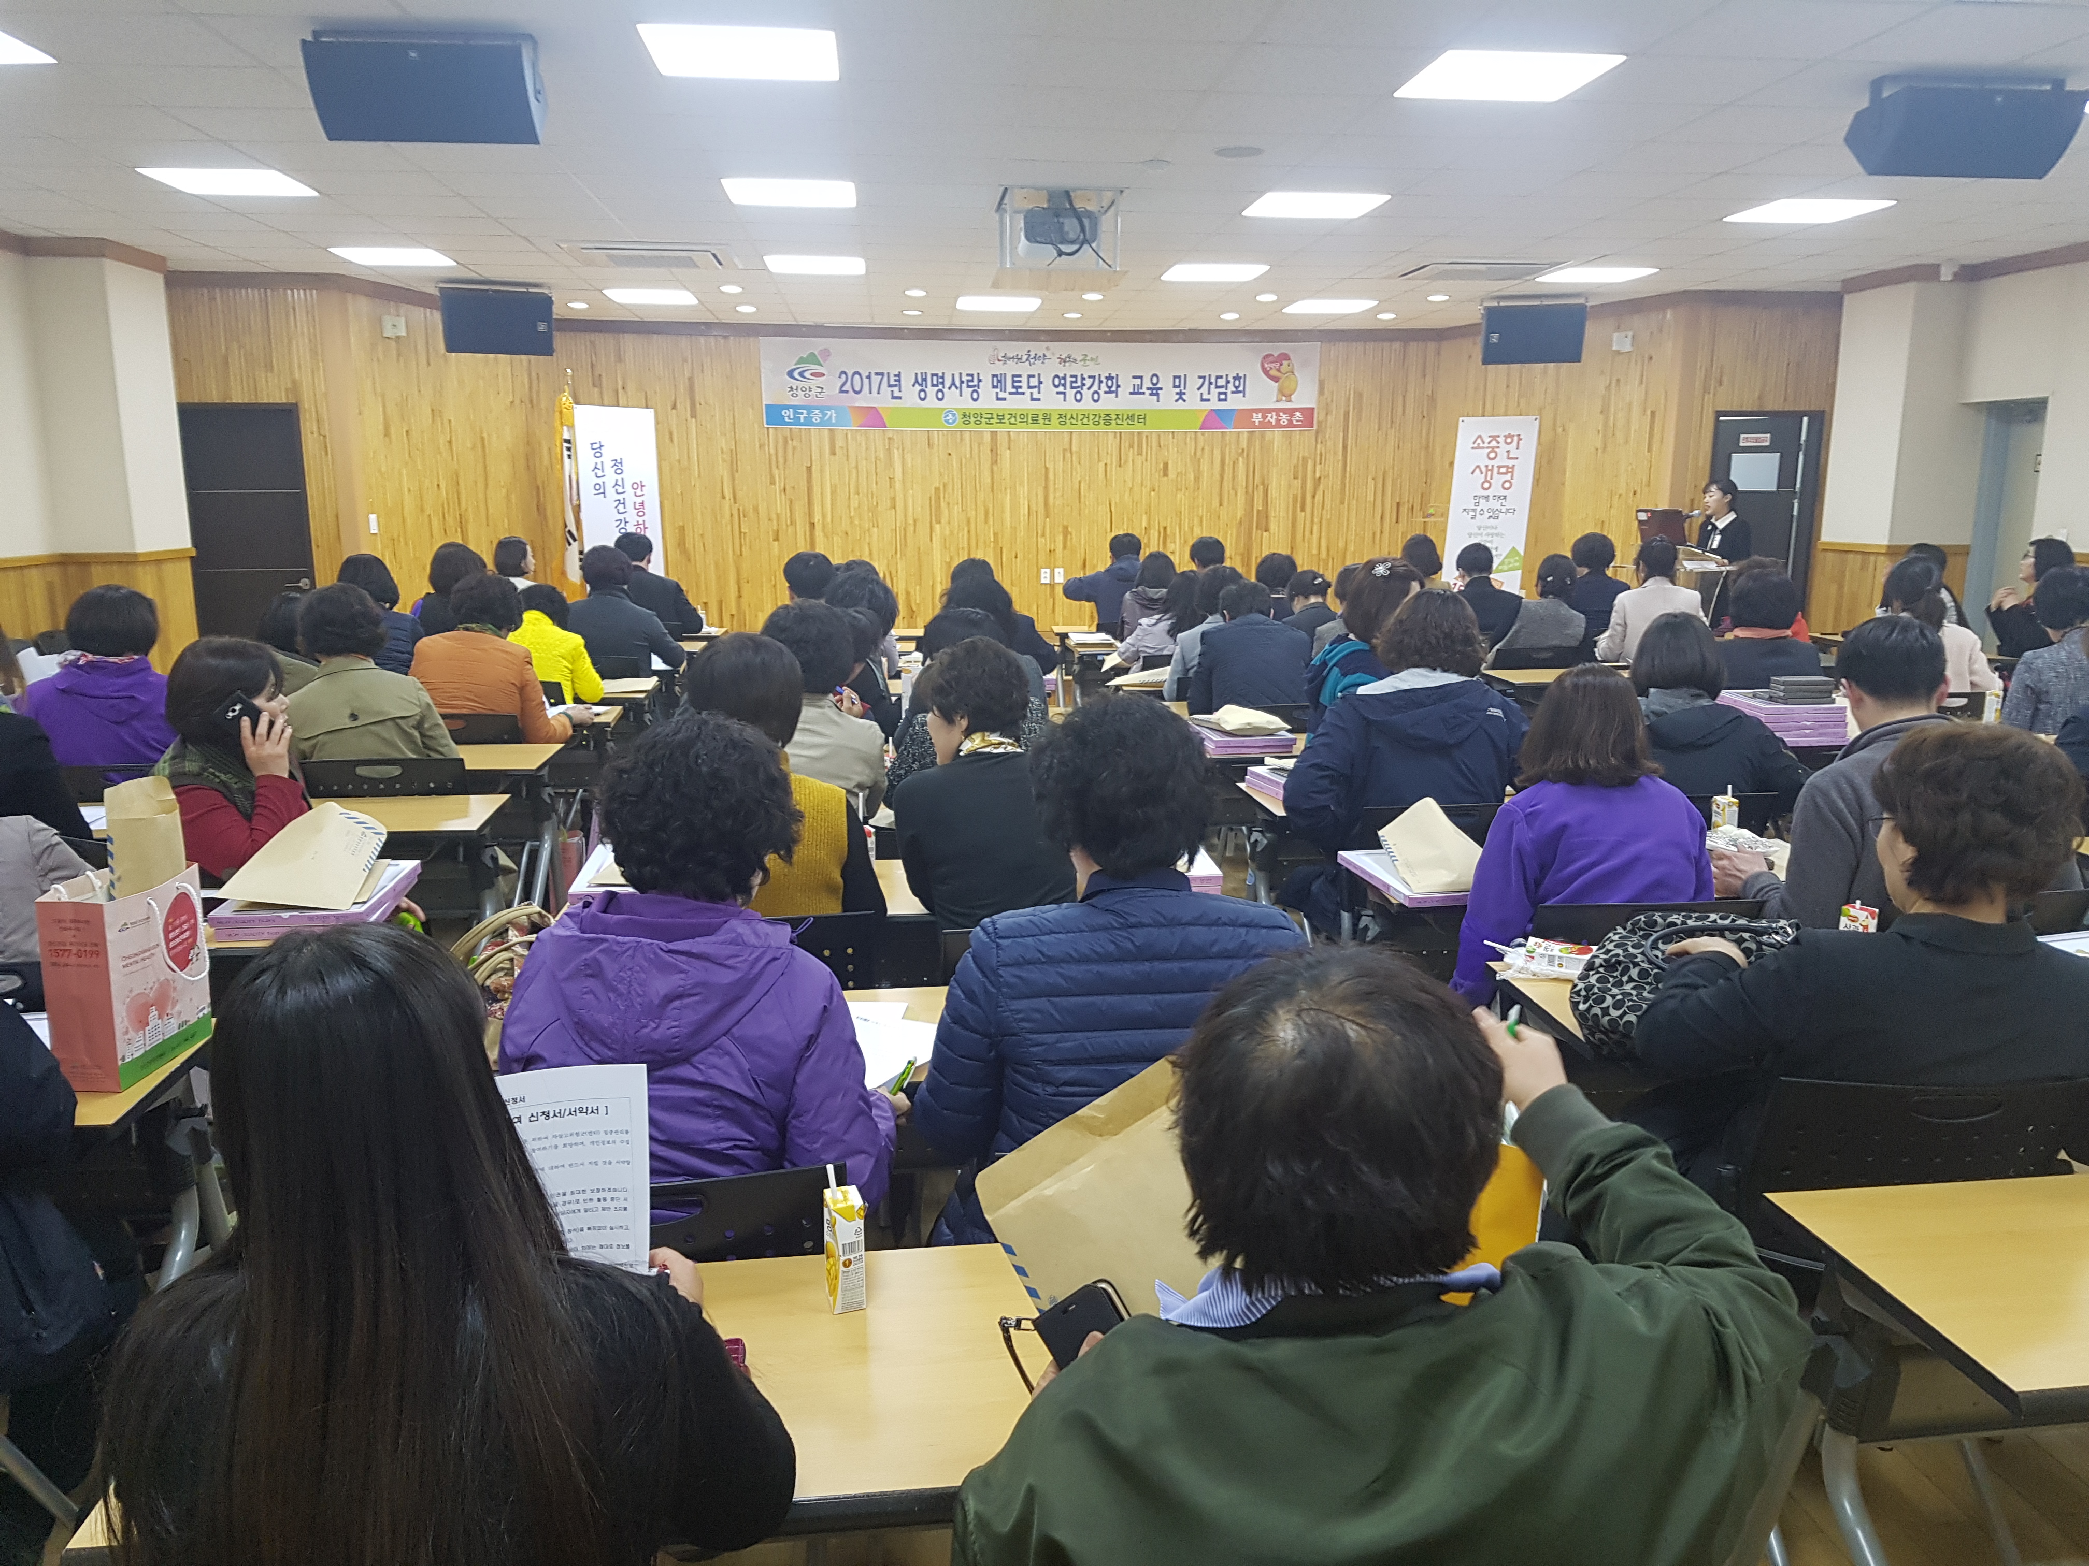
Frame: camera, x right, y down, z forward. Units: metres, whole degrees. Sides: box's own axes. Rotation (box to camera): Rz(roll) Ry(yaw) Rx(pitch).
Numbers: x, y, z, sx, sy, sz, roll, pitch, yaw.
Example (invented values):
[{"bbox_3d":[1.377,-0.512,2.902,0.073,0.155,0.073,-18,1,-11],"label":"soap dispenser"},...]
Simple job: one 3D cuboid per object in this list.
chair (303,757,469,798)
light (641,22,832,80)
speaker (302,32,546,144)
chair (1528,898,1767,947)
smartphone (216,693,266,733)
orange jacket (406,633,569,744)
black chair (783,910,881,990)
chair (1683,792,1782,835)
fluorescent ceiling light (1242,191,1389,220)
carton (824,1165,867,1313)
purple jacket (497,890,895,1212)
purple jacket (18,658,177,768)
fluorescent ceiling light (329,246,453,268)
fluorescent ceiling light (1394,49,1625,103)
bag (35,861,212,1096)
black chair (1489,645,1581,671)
[{"bbox_3d":[-1.900,0.298,4.715,0.480,0.810,0.530,-1,11,-8],"label":"chair"},{"bbox_3d":[-0.985,-2.415,5.153,0.605,0.060,0.605,-1,10,-5],"label":"light"},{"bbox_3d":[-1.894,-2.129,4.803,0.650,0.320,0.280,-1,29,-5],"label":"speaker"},{"bbox_3d":[1.123,0.582,3.279,0.480,0.820,0.530,-1,10,-5],"label":"chair"},{"bbox_3d":[-1.803,-0.133,3.555,0.150,0.075,0.010,42,1,-14],"label":"smartphone"},{"bbox_3d":[-1.957,-0.243,5.569,0.540,0.610,0.440,0,11,-2],"label":"orange jacket"},{"bbox_3d":[-0.556,0.612,3.108,0.480,0.820,0.530,-1,10,-5],"label":"black chair"},{"bbox_3d":[1.627,0.396,4.239,0.480,0.810,0.530,-1,11,-7],"label":"chair"},{"bbox_3d":[1.345,-2.895,7.812,0.605,0.060,0.605,-1,10,-5],"label":"fluorescent ceiling light"},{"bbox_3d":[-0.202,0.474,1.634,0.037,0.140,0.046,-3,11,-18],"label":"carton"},{"bbox_3d":[-0.444,0.420,2.018,0.500,0.620,0.420,-1,11,-5],"label":"purple jacket"},{"bbox_3d":[-2.831,-0.089,4.779,0.480,0.600,0.340,-1,10,-5],"label":"purple jacket"},{"bbox_3d":[-3.892,-3.182,9.398,0.590,0.070,0.590,-1,11,-5],"label":"fluorescent ceiling light"},{"bbox_3d":[1.596,-2.465,5.433,0.605,0.060,0.605,-1,10,-5],"label":"fluorescent ceiling light"},{"bbox_3d":[-1.382,0.287,2.365,0.100,0.283,0.232,0,10,3],"label":"bag"},{"bbox_3d":[2.358,-0.288,7.900,0.480,0.810,0.530,-3,11,-14],"label":"black chair"}]

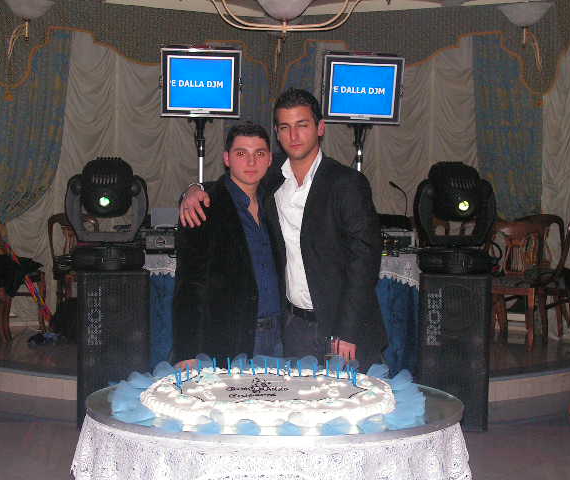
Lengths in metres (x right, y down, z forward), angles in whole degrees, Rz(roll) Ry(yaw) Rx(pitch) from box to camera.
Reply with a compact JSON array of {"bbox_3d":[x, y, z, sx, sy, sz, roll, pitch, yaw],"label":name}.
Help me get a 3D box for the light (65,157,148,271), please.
[{"bbox_3d":[-1.033,-0.158,6.100,0.470,0.640,0.420,0,3,-3],"label":"light"}]

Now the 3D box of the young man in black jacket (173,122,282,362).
[{"bbox_3d":[-0.175,0.390,3.930,0.530,1.670,0.360,0,3,-14],"label":"young man in black jacket"}]

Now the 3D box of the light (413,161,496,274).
[{"bbox_3d":[0.981,-0.133,6.100,0.470,0.640,0.420,0,3,-3],"label":"light"}]

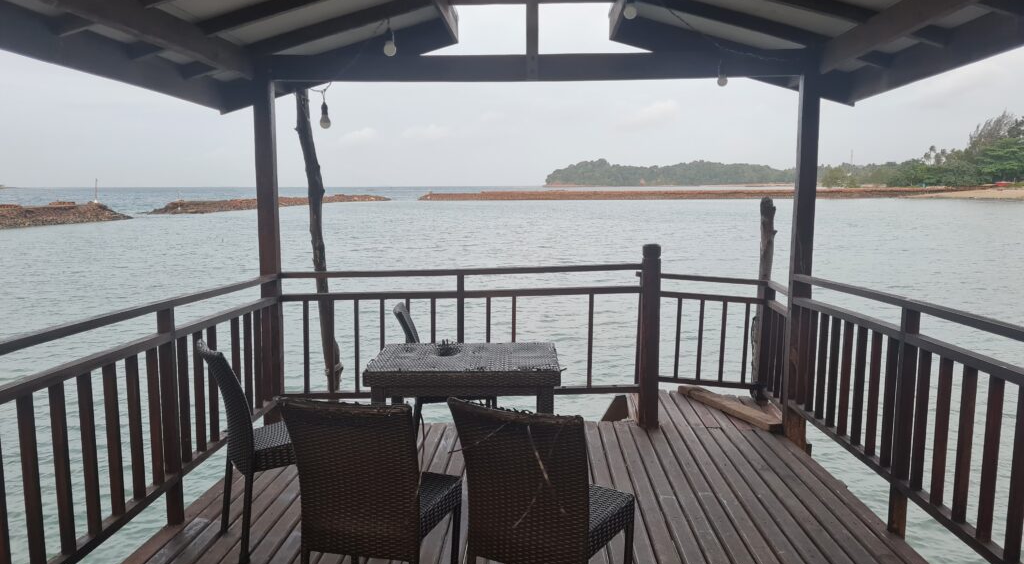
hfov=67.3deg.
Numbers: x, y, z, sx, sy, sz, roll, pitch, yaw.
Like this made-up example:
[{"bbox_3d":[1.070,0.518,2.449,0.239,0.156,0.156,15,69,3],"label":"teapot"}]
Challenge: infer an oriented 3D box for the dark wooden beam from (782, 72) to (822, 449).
[{"bbox_3d":[1.790,-0.111,4.739,0.110,2.277,0.110,0,7,2],"label":"dark wooden beam"}]

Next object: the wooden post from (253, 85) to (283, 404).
[{"bbox_3d":[-1.523,-0.111,4.823,0.105,2.260,0.105,0,7,2],"label":"wooden post"}]

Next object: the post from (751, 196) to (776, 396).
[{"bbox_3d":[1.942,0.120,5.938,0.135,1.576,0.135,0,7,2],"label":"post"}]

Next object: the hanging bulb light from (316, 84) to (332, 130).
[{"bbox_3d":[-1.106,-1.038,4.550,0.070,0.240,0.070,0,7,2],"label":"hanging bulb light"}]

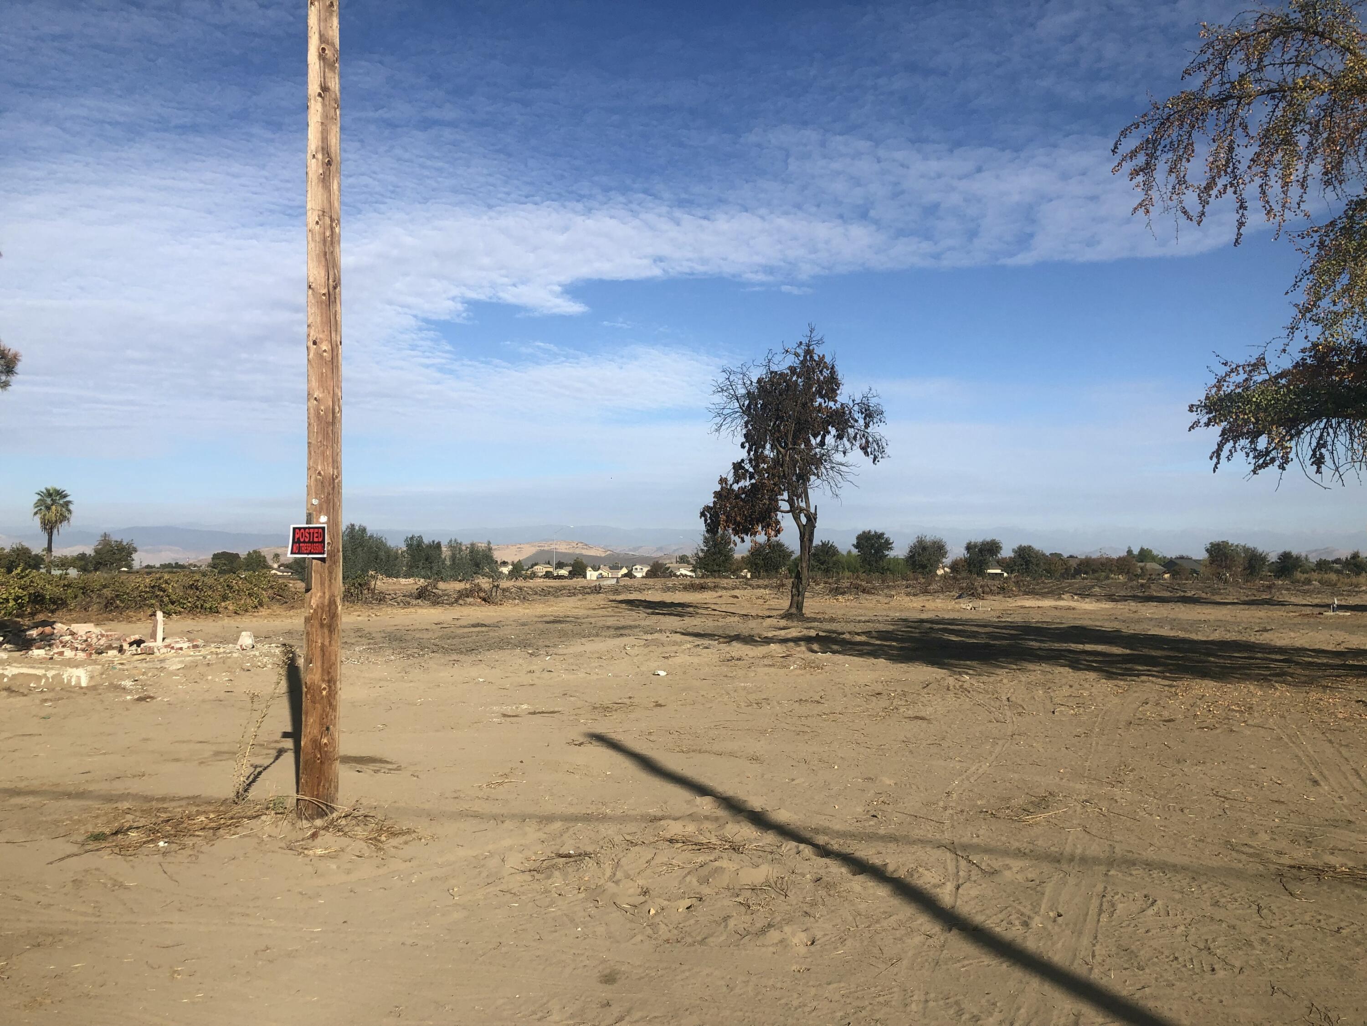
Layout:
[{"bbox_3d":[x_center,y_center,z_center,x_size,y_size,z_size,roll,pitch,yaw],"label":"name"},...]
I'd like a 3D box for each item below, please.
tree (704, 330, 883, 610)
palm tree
[{"bbox_3d":[3.600,-1.330,36.200,6.000,9.500,5.500,0,-3,0],"label":"tree"},{"bbox_3d":[-62.800,2.280,110.000,3.700,9.700,3.700,0,-3,0],"label":"palm tree"}]

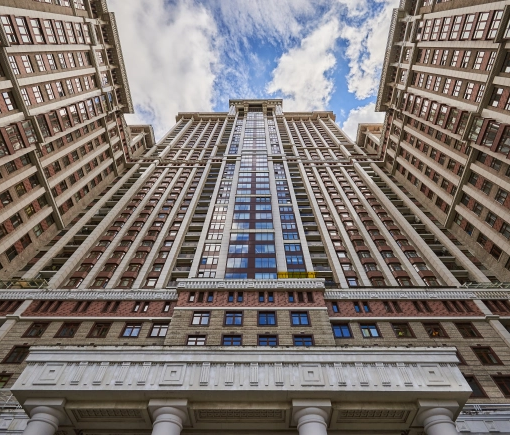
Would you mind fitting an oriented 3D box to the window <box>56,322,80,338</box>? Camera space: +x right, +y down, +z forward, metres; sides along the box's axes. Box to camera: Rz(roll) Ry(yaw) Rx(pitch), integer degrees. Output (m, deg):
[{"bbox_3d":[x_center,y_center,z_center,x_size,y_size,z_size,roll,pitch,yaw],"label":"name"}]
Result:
[{"bbox_3d":[-21.381,12.985,33.287,2.002,1.988,0.200,0,-59,1],"label":"window"}]

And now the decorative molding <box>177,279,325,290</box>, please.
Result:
[{"bbox_3d":[-0.522,9.022,38.565,19.800,1.450,1.000,0,-59,0],"label":"decorative molding"}]

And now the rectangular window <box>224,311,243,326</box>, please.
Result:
[{"bbox_3d":[-2.529,12.079,34.460,2.150,2.120,0.220,0,-59,0],"label":"rectangular window"}]

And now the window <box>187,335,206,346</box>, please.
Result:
[{"bbox_3d":[-6.462,13.823,31.578,2.150,2.120,0.220,0,-59,0],"label":"window"}]

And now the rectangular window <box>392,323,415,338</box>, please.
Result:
[{"bbox_3d":[16.828,12.865,32.920,1.966,1.977,0.200,0,-59,1],"label":"rectangular window"}]

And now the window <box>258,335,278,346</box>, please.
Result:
[{"bbox_3d":[1.466,13.814,31.554,2.150,2.120,0.220,0,-59,0],"label":"window"}]

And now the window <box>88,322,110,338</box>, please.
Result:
[{"bbox_3d":[-17.716,12.968,33.260,1.980,2.002,0.200,0,-59,1],"label":"window"}]

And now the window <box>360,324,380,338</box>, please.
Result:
[{"bbox_3d":[14.133,13.827,35.253,2.150,2.120,0.220,0,-59,0],"label":"window"}]

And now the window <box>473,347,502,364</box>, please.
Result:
[{"bbox_3d":[25.932,15.522,32.374,2.150,2.120,0.220,0,-59,0],"label":"window"}]

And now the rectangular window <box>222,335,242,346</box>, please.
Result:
[{"bbox_3d":[-2.339,12.852,29.459,1.955,2.047,0.200,0,-59,1],"label":"rectangular window"}]

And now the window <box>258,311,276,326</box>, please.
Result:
[{"bbox_3d":[1.511,12.075,34.447,2.150,2.120,0.220,0,-59,0],"label":"window"}]

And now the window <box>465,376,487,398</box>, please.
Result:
[{"bbox_3d":[20.434,16.072,27.495,1.904,2.072,0.200,0,-59,1],"label":"window"}]

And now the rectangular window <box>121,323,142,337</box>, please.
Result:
[{"bbox_3d":[-14.073,12.962,33.216,1.946,1.974,0.200,0,-59,1],"label":"rectangular window"}]

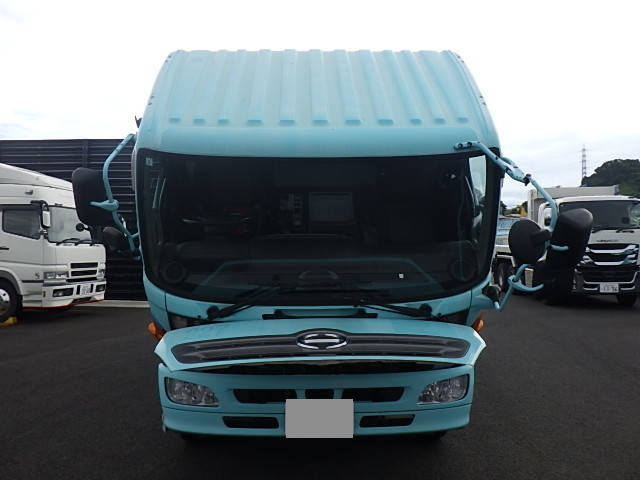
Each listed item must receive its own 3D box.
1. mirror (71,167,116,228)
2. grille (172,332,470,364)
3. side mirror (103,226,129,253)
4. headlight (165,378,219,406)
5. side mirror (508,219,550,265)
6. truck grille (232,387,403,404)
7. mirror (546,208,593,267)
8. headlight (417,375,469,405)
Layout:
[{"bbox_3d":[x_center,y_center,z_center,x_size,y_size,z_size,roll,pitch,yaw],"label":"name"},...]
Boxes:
[{"bbox_3d":[-1.335,-0.248,3.050,0.210,0.330,0.120,10,36,12],"label":"mirror"},{"bbox_3d":[0.015,0.670,3.200,1.840,0.165,0.170,0,-40,-2],"label":"grille"},{"bbox_3d":[-1.248,-0.003,3.180,0.155,0.150,0.090,9,36,10],"label":"side mirror"},{"bbox_3d":[-0.875,1.040,3.540,0.360,0.180,0.180,0,0,6],"label":"headlight"},{"bbox_3d":[1.138,0.008,2.820,0.200,0.225,0.090,-8,31,-15],"label":"side mirror"},{"bbox_3d":[-0.015,1.029,3.430,1.120,0.105,0.100,0,0,-2],"label":"truck grille"},{"bbox_3d":[1.393,-0.012,2.900,0.200,0.330,0.120,-13,38,-20],"label":"mirror"},{"bbox_3d":[0.854,1.042,3.620,0.350,0.185,0.180,0,0,-10],"label":"headlight"}]

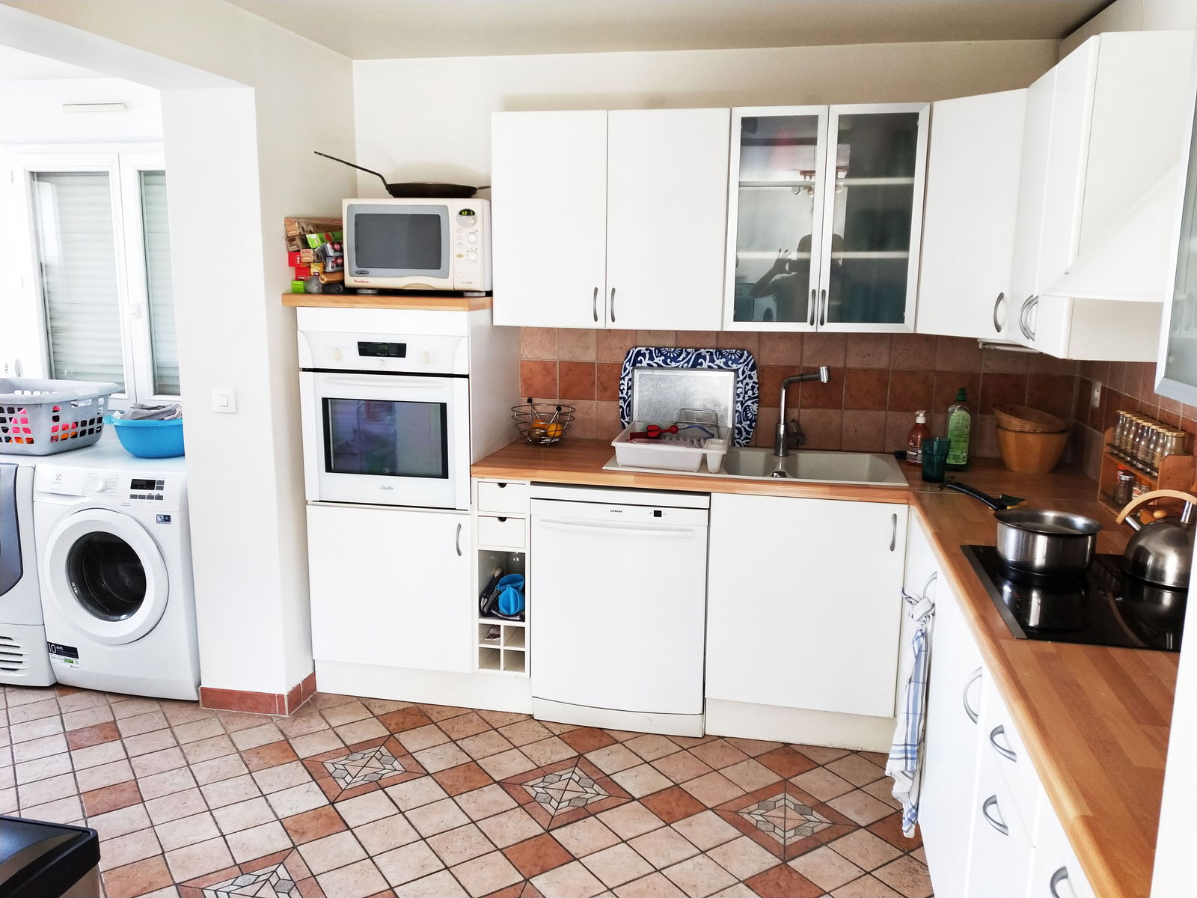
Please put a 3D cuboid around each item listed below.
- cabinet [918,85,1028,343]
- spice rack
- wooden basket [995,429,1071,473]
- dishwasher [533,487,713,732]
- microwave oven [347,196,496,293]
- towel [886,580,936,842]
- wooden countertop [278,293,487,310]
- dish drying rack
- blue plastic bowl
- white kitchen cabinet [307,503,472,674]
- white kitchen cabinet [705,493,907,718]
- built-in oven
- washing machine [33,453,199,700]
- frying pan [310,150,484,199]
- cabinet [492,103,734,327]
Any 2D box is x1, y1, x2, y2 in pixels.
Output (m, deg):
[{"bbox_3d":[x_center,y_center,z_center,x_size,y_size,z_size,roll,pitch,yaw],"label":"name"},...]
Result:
[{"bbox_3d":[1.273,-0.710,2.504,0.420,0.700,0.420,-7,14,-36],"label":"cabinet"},{"bbox_3d":[1.437,0.081,2.109,0.085,0.205,0.390,3,11,14],"label":"spice rack"},{"bbox_3d":[1.474,0.000,2.712,0.230,0.145,0.230,3,11,10],"label":"wooden basket"},{"bbox_3d":[0.133,0.509,3.001,0.610,0.867,0.580,3,11,14],"label":"dishwasher"},{"bbox_3d":[-0.600,-0.712,2.861,0.490,0.315,0.380,3,11,10],"label":"microwave oven"},{"bbox_3d":[0.785,0.661,2.018,0.085,0.630,0.140,3,11,14],"label":"towel"},{"bbox_3d":[-0.681,-0.537,2.900,0.650,0.040,0.615,3,11,10],"label":"wooden countertop"},{"bbox_3d":[0.269,-0.027,2.789,0.385,0.120,0.450,4,11,15],"label":"dish drying rack"},{"bbox_3d":[-1.607,-0.064,2.990,0.400,0.150,0.380,1,11,0],"label":"blue plastic bowl"},{"bbox_3d":[-0.671,0.453,3.169,0.630,0.585,0.580,3,11,14],"label":"white kitchen cabinet"},{"bbox_3d":[0.722,0.458,2.825,0.610,0.710,0.580,3,11,14],"label":"white kitchen cabinet"},{"bbox_3d":[-0.673,-0.143,3.031,0.625,0.610,0.550,3,11,14],"label":"built-in oven"},{"bbox_3d":[-1.724,0.443,3.247,0.645,0.880,0.600,3,11,14],"label":"washing machine"},{"bbox_3d":[-0.699,-0.959,2.794,0.540,0.145,0.320,1,11,2],"label":"frying pan"},{"bbox_3d":[0.062,-0.792,2.840,0.800,0.700,0.380,3,11,10],"label":"cabinet"}]

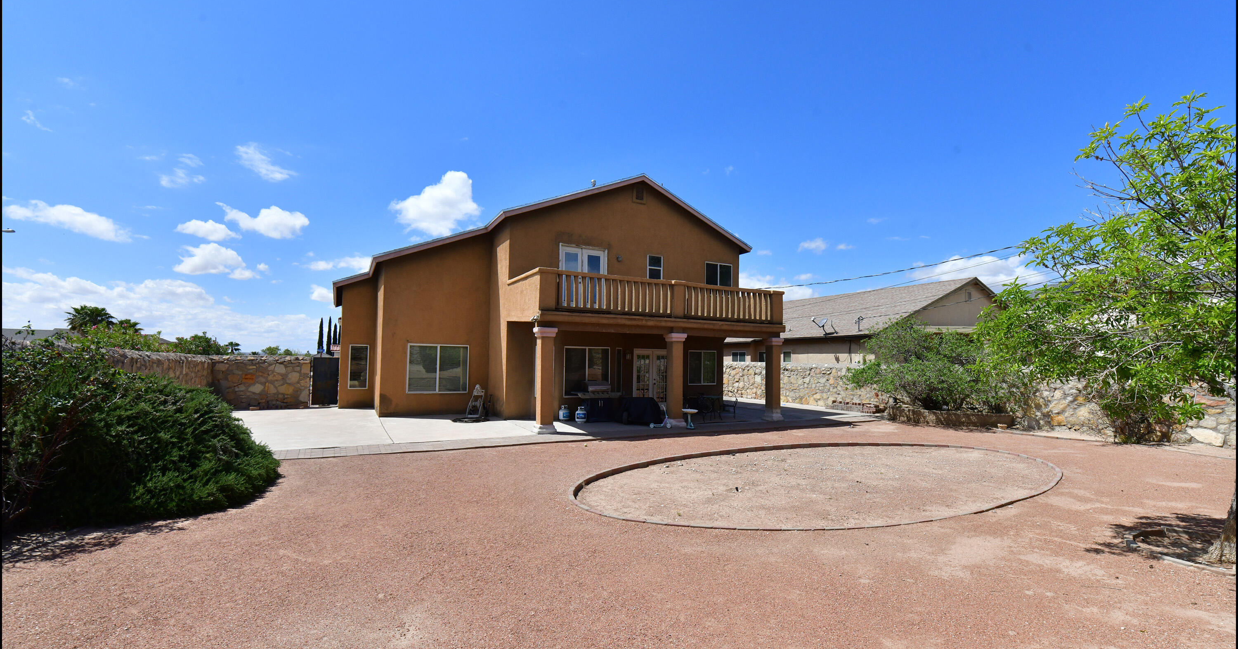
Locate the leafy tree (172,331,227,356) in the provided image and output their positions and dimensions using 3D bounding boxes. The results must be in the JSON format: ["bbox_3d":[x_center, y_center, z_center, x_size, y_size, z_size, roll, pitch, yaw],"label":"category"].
[{"bbox_3d":[-16.796,1.617,22.100,2.000,2.750,2.000,3,-5,-29],"label":"leafy tree"}]

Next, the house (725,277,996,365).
[{"bbox_3d":[12.327,1.220,32.493,15.000,5.750,17.000,3,-5,-29],"label":"house"}]

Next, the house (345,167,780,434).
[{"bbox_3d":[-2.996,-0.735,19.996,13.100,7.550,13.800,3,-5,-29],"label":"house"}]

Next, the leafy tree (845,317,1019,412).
[{"bbox_3d":[9.621,1.256,16.956,3.200,2.850,4.800,3,-5,-29],"label":"leafy tree"}]

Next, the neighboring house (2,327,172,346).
[{"bbox_3d":[-45.981,2.700,45.439,15.000,4.600,11.000,3,-5,-29],"label":"neighboring house"}]

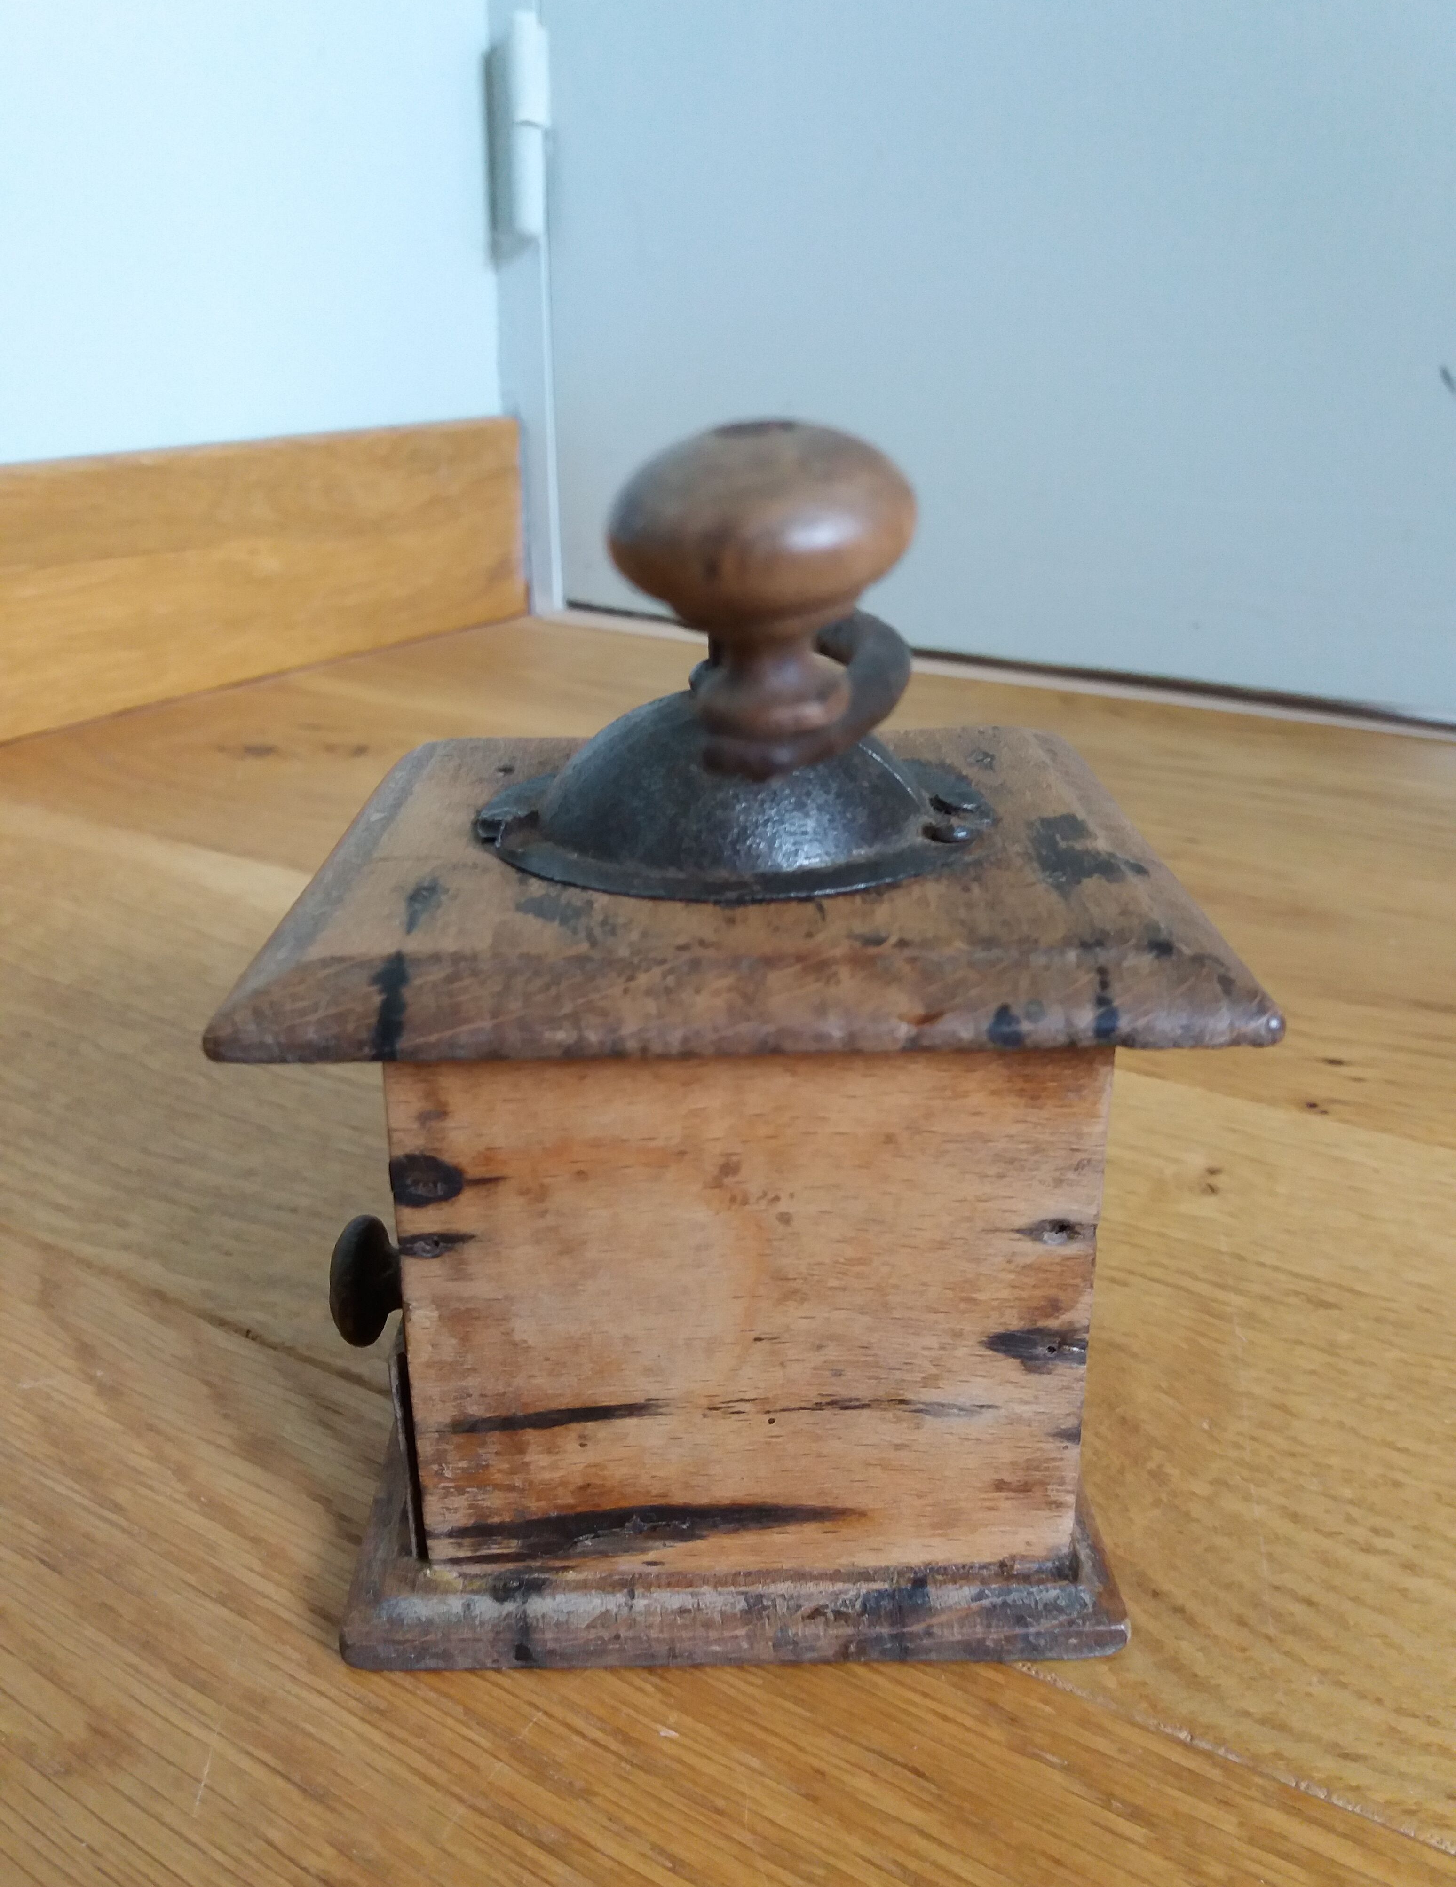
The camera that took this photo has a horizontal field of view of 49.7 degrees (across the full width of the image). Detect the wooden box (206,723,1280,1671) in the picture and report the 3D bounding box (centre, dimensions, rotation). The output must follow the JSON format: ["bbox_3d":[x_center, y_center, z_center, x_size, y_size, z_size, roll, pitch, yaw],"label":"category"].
[{"bbox_3d":[0.002,0.034,0.266,0.130,0.115,0.125,-1,23,0],"label":"wooden box"}]

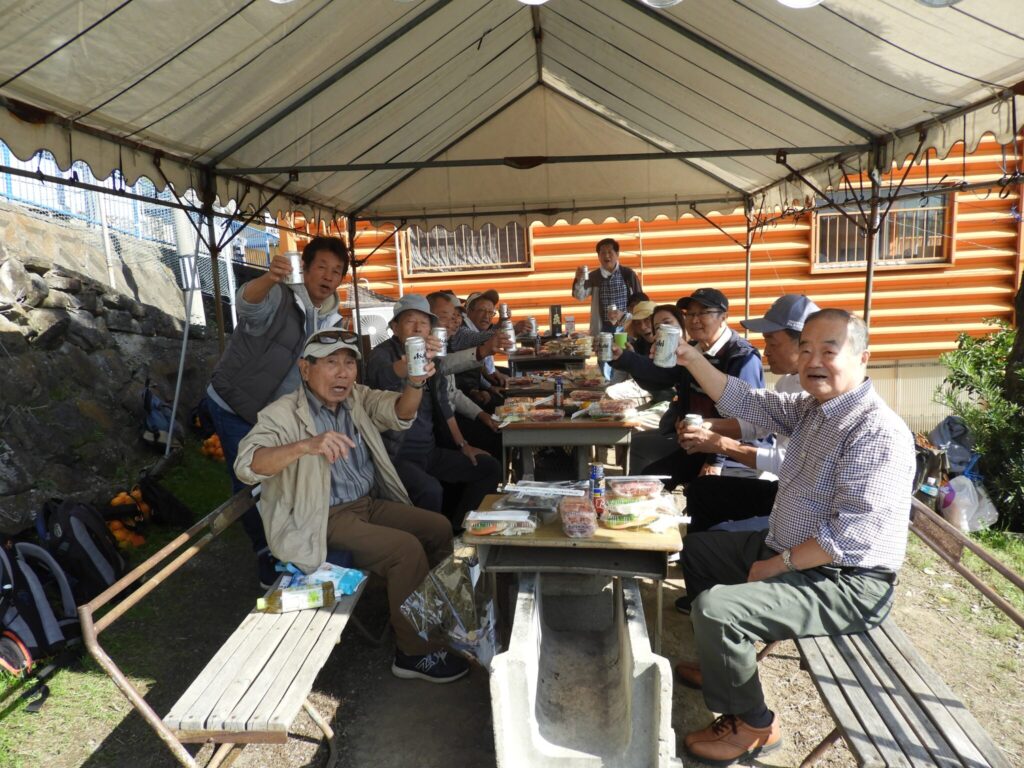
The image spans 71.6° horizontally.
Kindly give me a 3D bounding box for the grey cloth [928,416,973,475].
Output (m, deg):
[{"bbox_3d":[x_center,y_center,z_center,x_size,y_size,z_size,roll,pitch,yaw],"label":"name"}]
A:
[{"bbox_3d":[2.656,0.376,4.300,0.270,0.330,0.250,4,11,37],"label":"grey cloth"}]

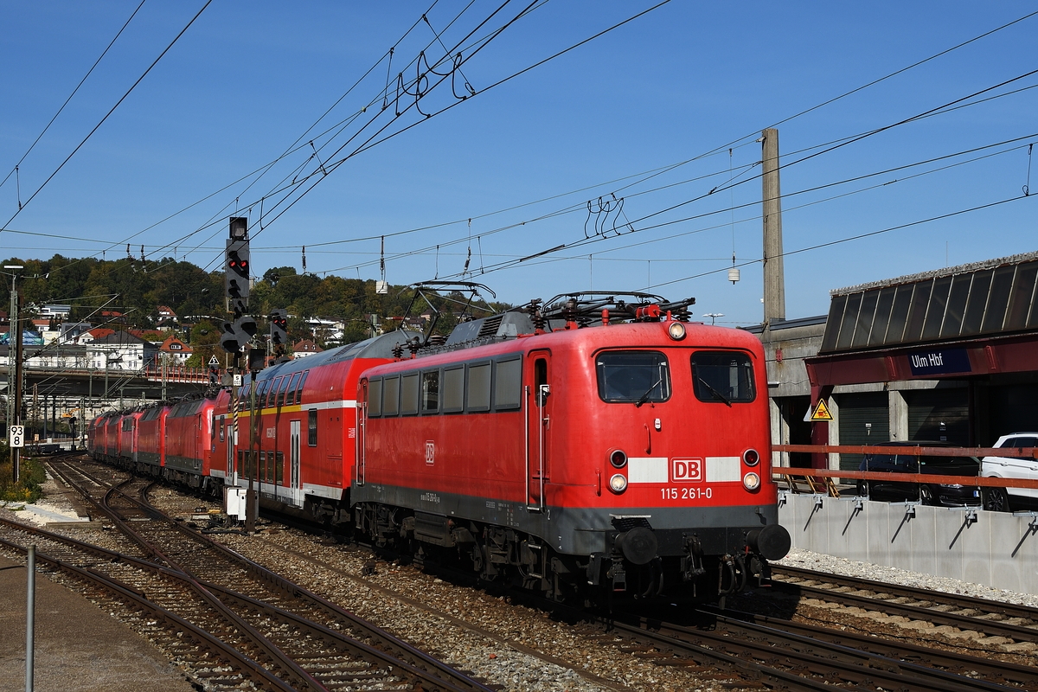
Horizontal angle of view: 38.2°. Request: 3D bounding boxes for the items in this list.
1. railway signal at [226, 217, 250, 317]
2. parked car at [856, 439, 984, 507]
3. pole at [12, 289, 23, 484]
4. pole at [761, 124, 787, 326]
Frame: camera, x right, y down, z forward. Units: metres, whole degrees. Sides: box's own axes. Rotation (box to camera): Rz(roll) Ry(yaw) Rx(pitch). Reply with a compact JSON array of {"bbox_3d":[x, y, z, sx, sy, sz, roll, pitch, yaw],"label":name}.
[{"bbox_3d":[-8.087,-2.275,43.100,0.670,2.900,0.500,1,-4,-15],"label":"railway signal"},{"bbox_3d":[9.200,2.917,33.600,1.820,1.570,4.360,1,-4,-16],"label":"parked car"},{"bbox_3d":[-21.053,1.908,63.000,0.240,8.200,0.240,1,-4,-18],"label":"pole"},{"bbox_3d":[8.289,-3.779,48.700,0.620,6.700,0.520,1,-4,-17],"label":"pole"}]

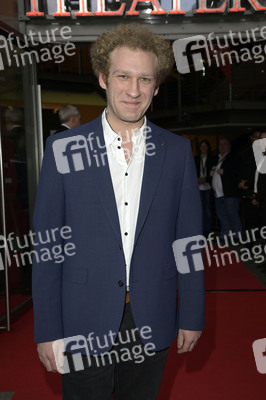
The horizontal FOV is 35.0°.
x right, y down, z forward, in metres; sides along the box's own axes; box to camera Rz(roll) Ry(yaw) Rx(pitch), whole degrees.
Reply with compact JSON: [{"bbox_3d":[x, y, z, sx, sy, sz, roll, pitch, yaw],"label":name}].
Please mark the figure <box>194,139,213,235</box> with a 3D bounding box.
[{"bbox_3d":[1.280,-0.198,7.420,0.470,1.680,0.320,0,6,14],"label":"figure"}]

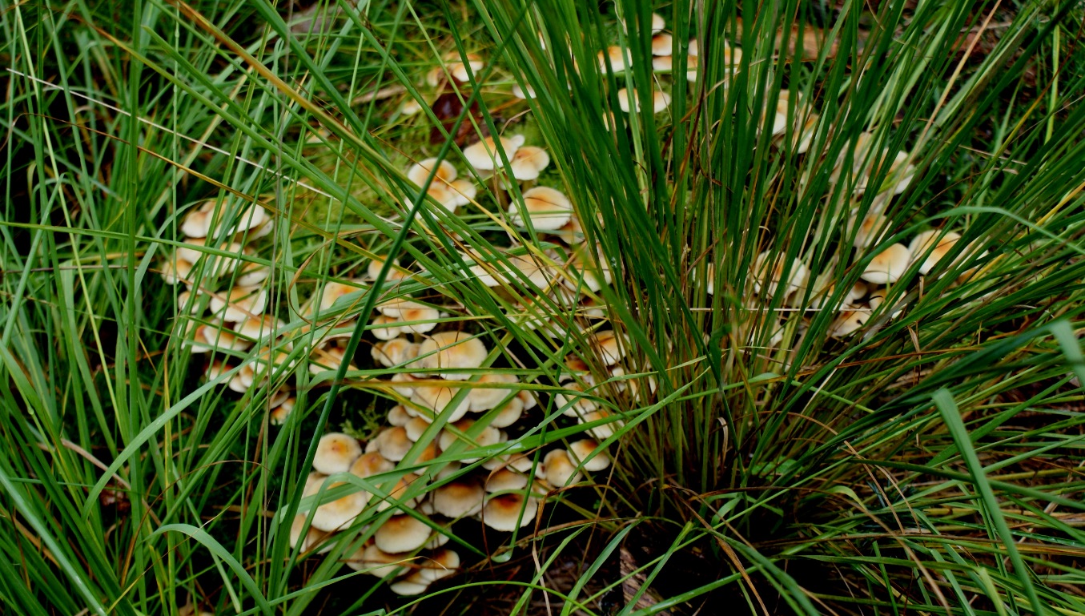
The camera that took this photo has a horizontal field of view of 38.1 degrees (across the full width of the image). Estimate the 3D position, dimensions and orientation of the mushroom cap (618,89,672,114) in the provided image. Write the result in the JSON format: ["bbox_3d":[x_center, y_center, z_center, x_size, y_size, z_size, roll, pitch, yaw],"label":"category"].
[{"bbox_3d":[0.091,-0.190,1.420,0.048,0.014,0.048,0,29,0],"label":"mushroom cap"}]

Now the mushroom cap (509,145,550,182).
[{"bbox_3d":[-0.011,-0.127,1.350,0.036,0.014,0.036,-2,48,2],"label":"mushroom cap"}]

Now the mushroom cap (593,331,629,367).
[{"bbox_3d":[0.052,0.028,1.220,0.034,0.013,0.034,0,47,0],"label":"mushroom cap"}]

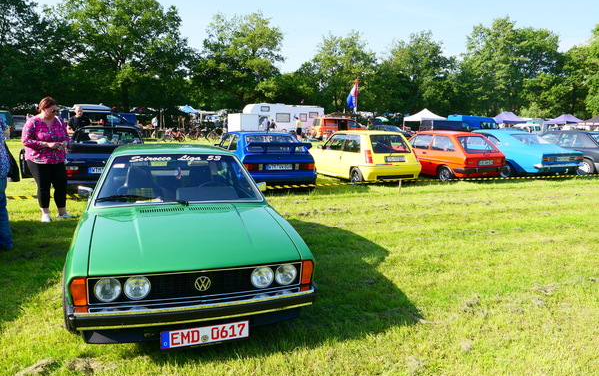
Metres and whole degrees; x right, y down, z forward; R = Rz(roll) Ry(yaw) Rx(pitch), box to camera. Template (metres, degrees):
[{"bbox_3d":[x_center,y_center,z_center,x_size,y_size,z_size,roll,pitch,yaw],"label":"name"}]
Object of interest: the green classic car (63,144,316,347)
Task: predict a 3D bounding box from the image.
[{"bbox_3d":[-1.221,0.253,4.445,1.630,1.310,3.880,-1,9,-20],"label":"green classic car"}]

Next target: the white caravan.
[{"bbox_3d":[-1.316,-5.630,38.593,6.700,3.050,2.300,-2,9,-16],"label":"white caravan"}]

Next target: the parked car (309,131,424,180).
[{"bbox_3d":[1.677,-0.947,12.608,1.600,1.370,3.600,-3,9,-22],"label":"parked car"}]

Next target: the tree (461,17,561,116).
[{"bbox_3d":[28.391,-14.364,59.052,13.000,15.800,13.000,2,9,0],"label":"tree"}]

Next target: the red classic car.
[{"bbox_3d":[3.784,-0.925,12.764,1.580,1.350,3.600,-3,10,-29],"label":"red classic car"}]

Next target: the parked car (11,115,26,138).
[{"bbox_3d":[-20.772,-4.697,34.199,1.750,1.650,4.200,-4,9,-25],"label":"parked car"}]

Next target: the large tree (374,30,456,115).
[{"bbox_3d":[15.381,-13.405,58.661,11.000,12.800,10.500,0,8,0],"label":"large tree"}]

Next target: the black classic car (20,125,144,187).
[{"bbox_3d":[-4.364,-0.665,10.438,1.720,1.370,4.100,-3,9,-20],"label":"black classic car"}]

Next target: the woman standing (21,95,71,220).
[{"bbox_3d":[-3.503,-0.395,6.222,0.480,1.700,0.620,8,10,34],"label":"woman standing"}]

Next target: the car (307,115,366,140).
[{"bbox_3d":[3.623,-5.382,40.344,4.800,1.950,1.880,-3,10,-30],"label":"car"}]

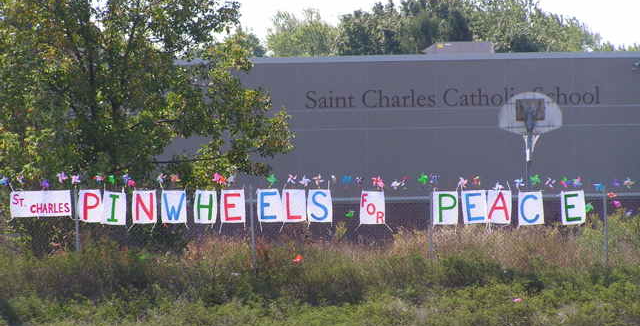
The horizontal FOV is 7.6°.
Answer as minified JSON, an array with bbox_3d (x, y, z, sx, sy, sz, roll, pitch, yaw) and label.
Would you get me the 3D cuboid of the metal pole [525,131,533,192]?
[{"bbox_3d":[4.430,0.800,101.200,0.112,3.000,0.112,0,0,0],"label":"metal pole"}]

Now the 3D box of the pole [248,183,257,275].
[{"bbox_3d":[-1.114,1.128,80.000,0.055,1.530,0.055,-3,0,0],"label":"pole"}]

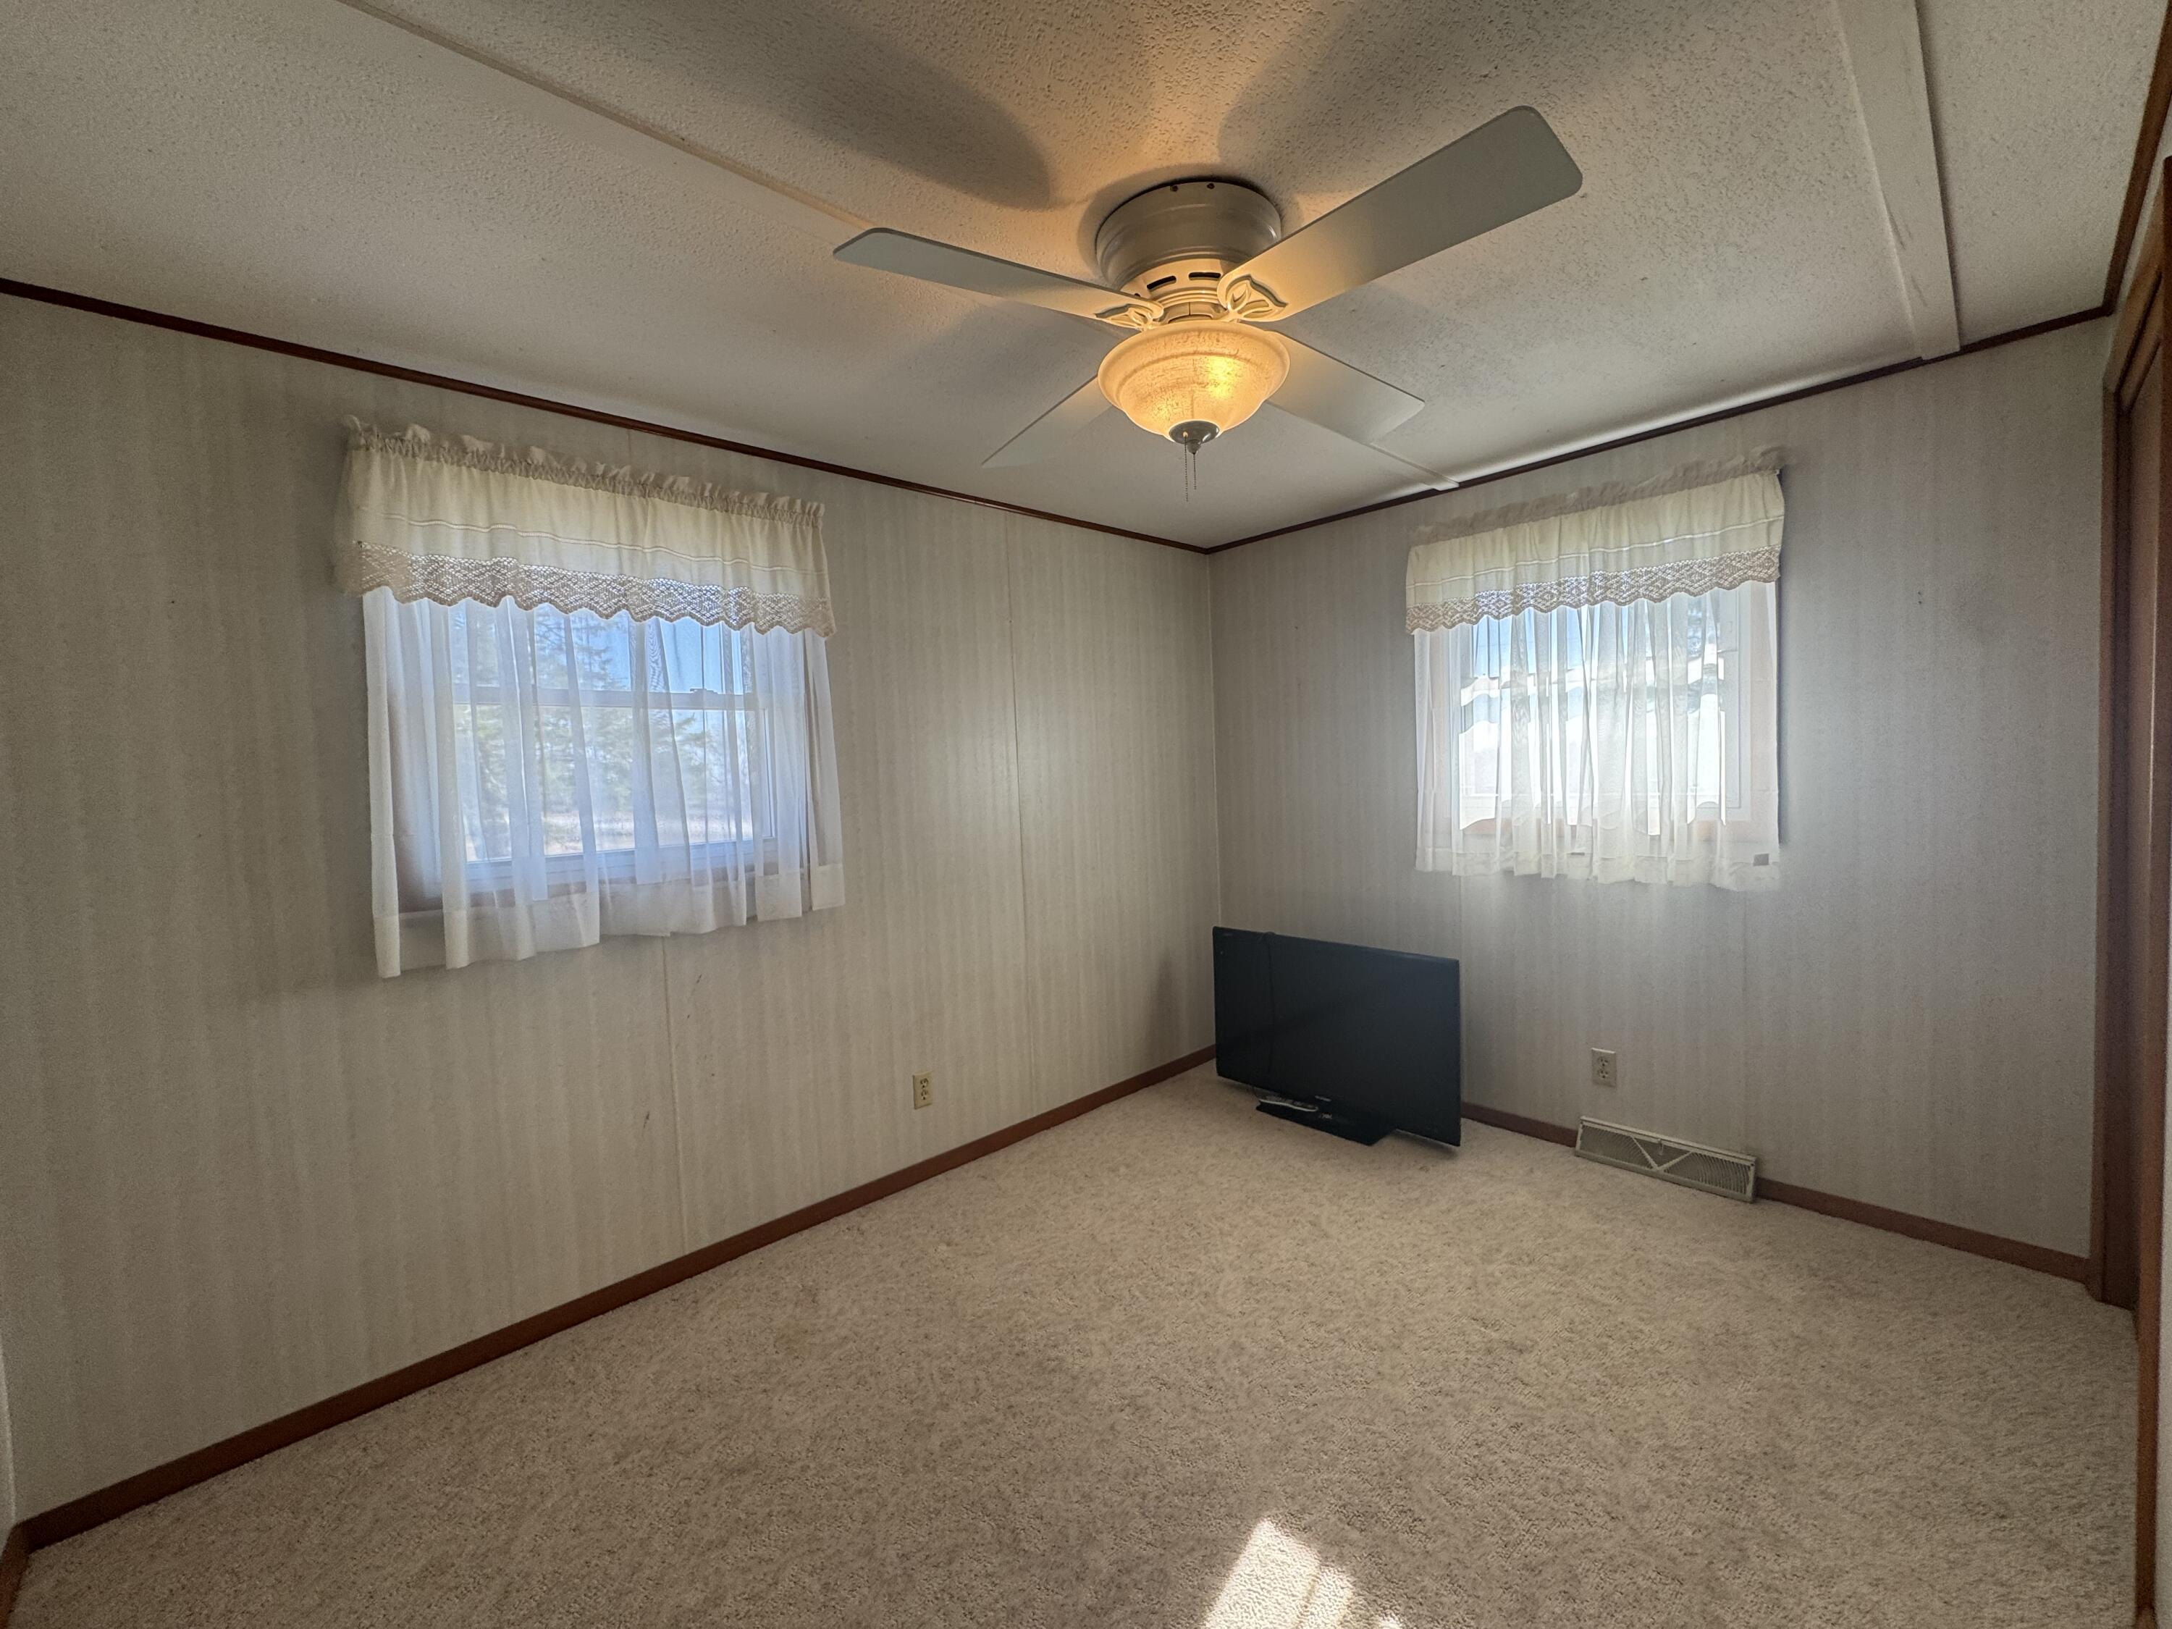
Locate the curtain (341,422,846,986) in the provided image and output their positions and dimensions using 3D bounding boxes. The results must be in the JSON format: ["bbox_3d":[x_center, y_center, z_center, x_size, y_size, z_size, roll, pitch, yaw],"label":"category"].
[{"bbox_3d":[-1.132,-0.271,2.203,1.100,1.165,0.100,-5,4,-43],"label":"curtain"}]

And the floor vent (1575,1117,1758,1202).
[{"bbox_3d":[1.770,1.054,2.701,0.068,0.105,0.465,-5,4,-43],"label":"floor vent"}]

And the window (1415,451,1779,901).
[{"bbox_3d":[1.558,-0.397,2.806,0.120,1.215,1.065,-5,4,-43],"label":"window"}]

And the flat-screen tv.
[{"bbox_3d":[0.879,0.789,3.221,0.230,0.650,1.006,-5,4,-43],"label":"flat-screen tv"}]

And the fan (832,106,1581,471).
[{"bbox_3d":[0.192,-0.825,1.566,1.220,0.385,1.220,-5,4,-36],"label":"fan"}]

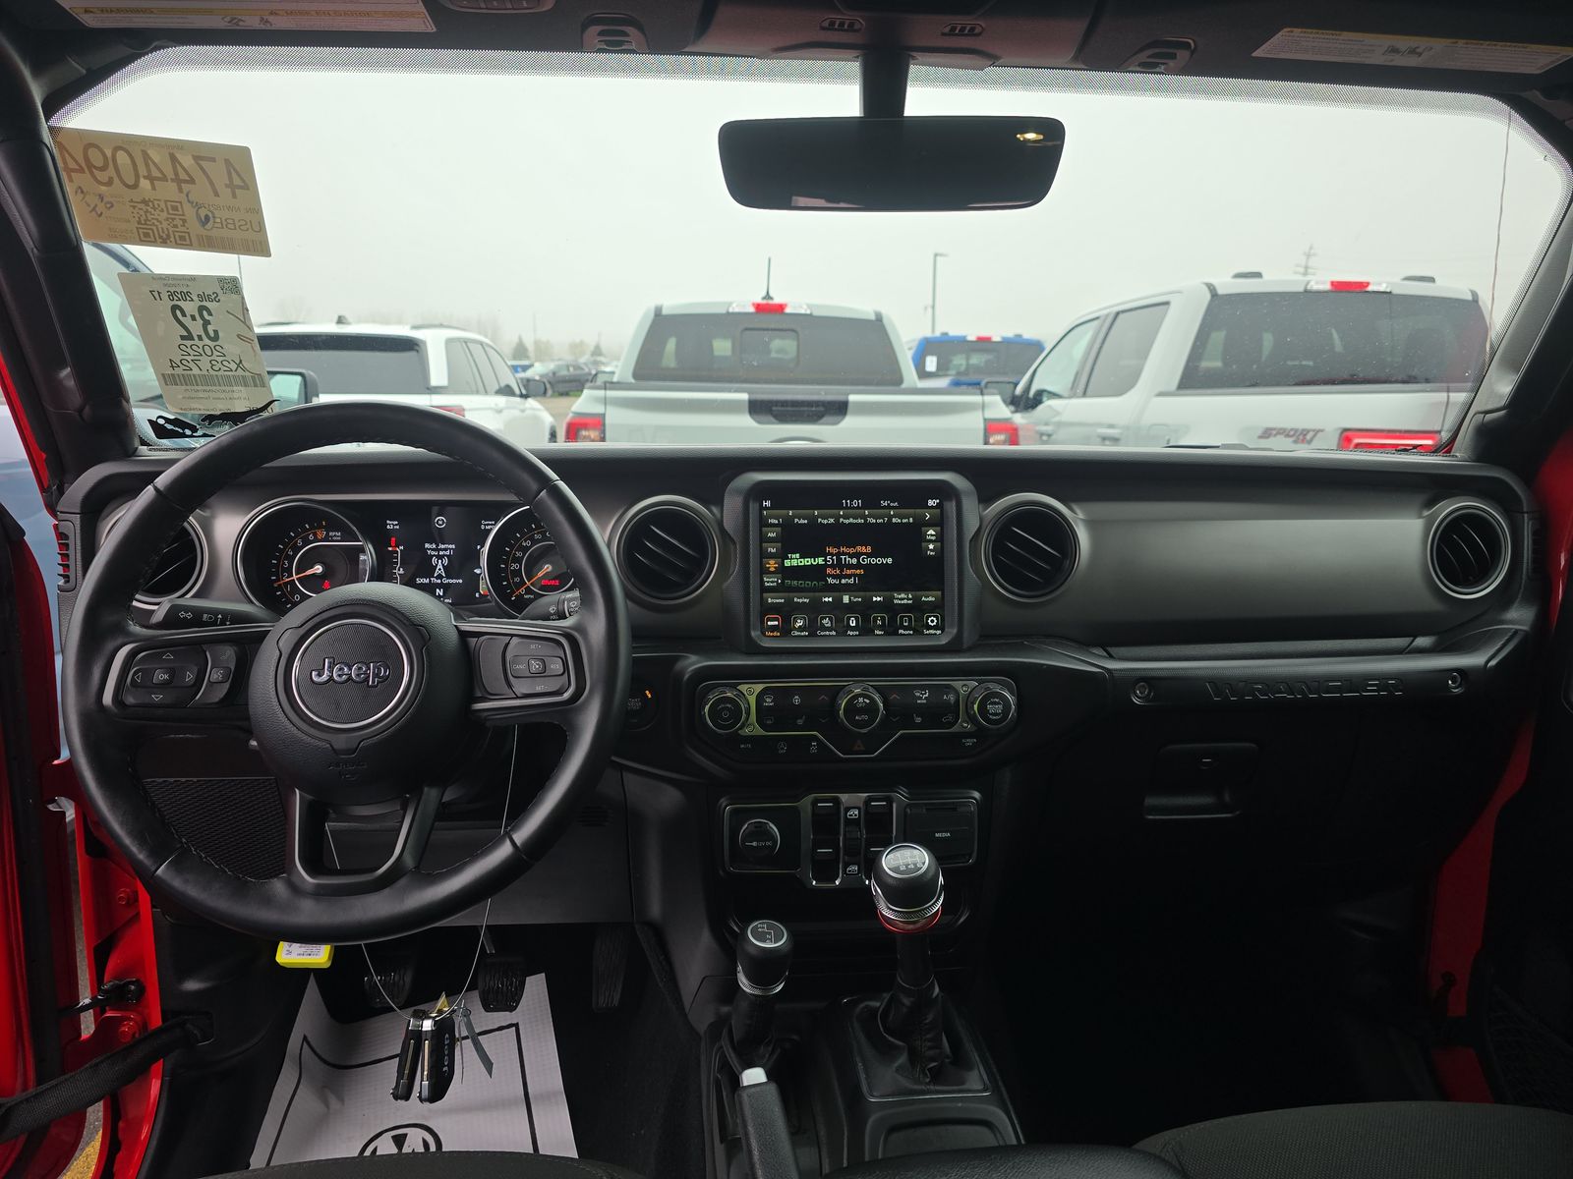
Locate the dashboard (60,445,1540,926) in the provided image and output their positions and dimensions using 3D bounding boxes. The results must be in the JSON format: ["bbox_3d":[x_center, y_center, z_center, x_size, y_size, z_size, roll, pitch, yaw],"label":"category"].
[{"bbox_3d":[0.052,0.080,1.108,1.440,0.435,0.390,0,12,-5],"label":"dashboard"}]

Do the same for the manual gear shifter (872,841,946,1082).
[{"bbox_3d":[0.099,0.306,0.858,0.058,0.224,0.075,-5,27,-4],"label":"manual gear shifter"}]

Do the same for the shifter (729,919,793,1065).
[{"bbox_3d":[-0.021,0.340,0.903,0.049,0.142,0.056,-1,26,-5],"label":"shifter"}]

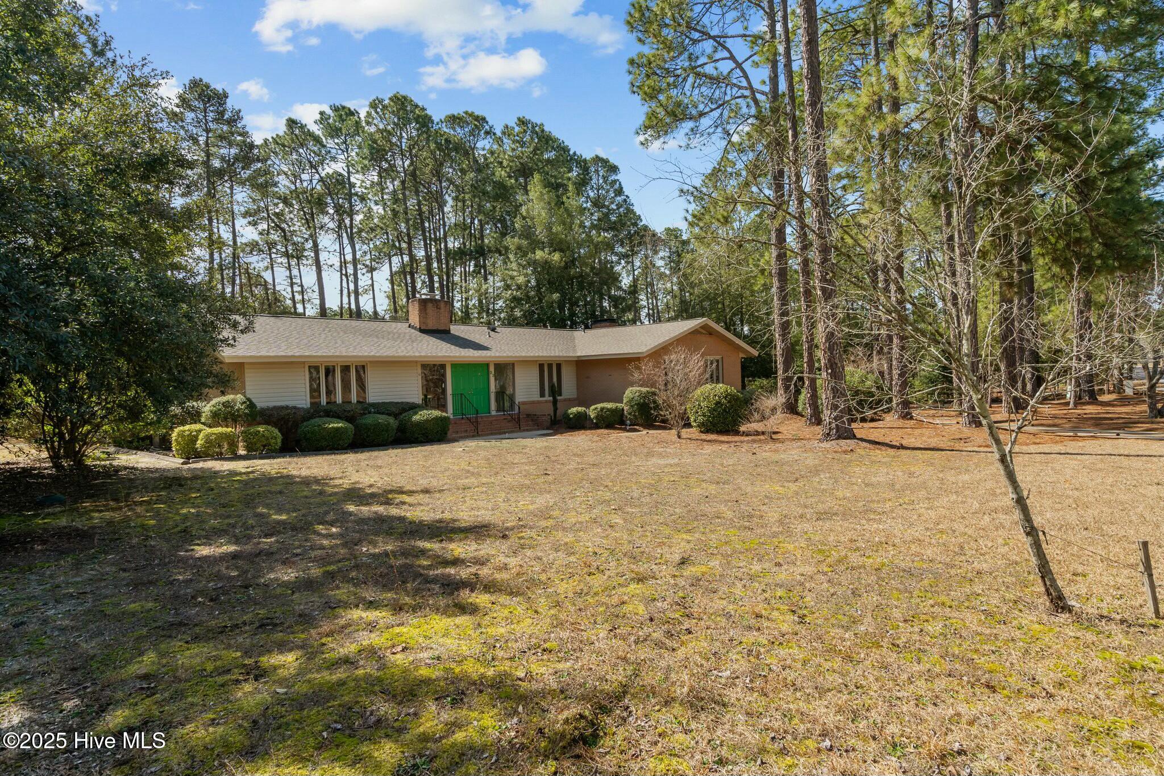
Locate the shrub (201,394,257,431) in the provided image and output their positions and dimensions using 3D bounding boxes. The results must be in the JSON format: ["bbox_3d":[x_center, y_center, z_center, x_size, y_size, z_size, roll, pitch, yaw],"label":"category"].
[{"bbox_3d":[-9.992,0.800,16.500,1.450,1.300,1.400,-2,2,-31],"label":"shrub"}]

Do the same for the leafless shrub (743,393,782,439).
[{"bbox_3d":[5.626,0.872,18.000,1.250,1.480,1.200,-1,1,17],"label":"leafless shrub"}]

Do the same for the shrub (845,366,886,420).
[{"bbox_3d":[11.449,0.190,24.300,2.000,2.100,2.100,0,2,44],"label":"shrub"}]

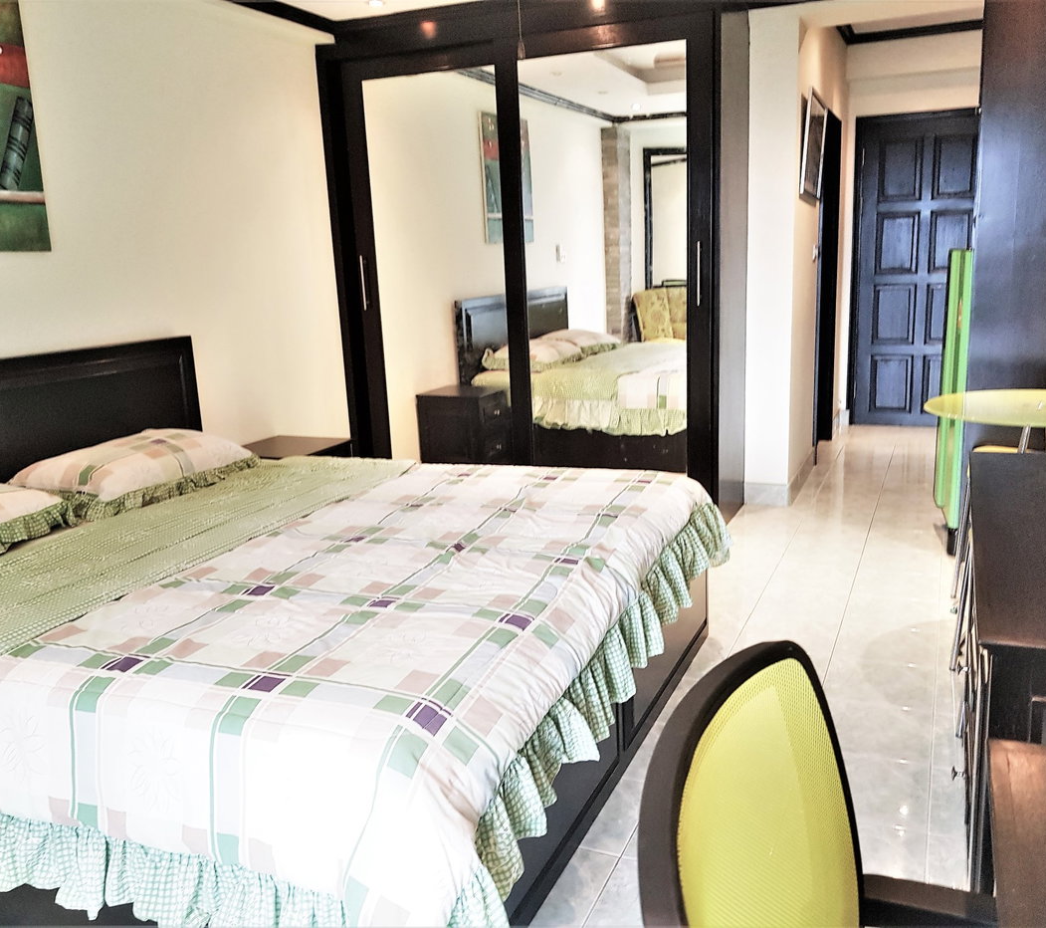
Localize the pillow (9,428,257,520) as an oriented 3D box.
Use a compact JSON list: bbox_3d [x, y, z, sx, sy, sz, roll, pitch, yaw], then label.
[{"bbox_3d":[-1.306,-0.002,3.135,0.508,0.154,0.786,3,13,24],"label":"pillow"}]

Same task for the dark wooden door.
[{"bbox_3d":[2.669,-1.267,6.231,0.829,2.057,0.073,3,13,24],"label":"dark wooden door"}]

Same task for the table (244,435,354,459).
[{"bbox_3d":[-1.035,0.155,4.096,0.423,0.467,0.448,3,13,24],"label":"table"}]

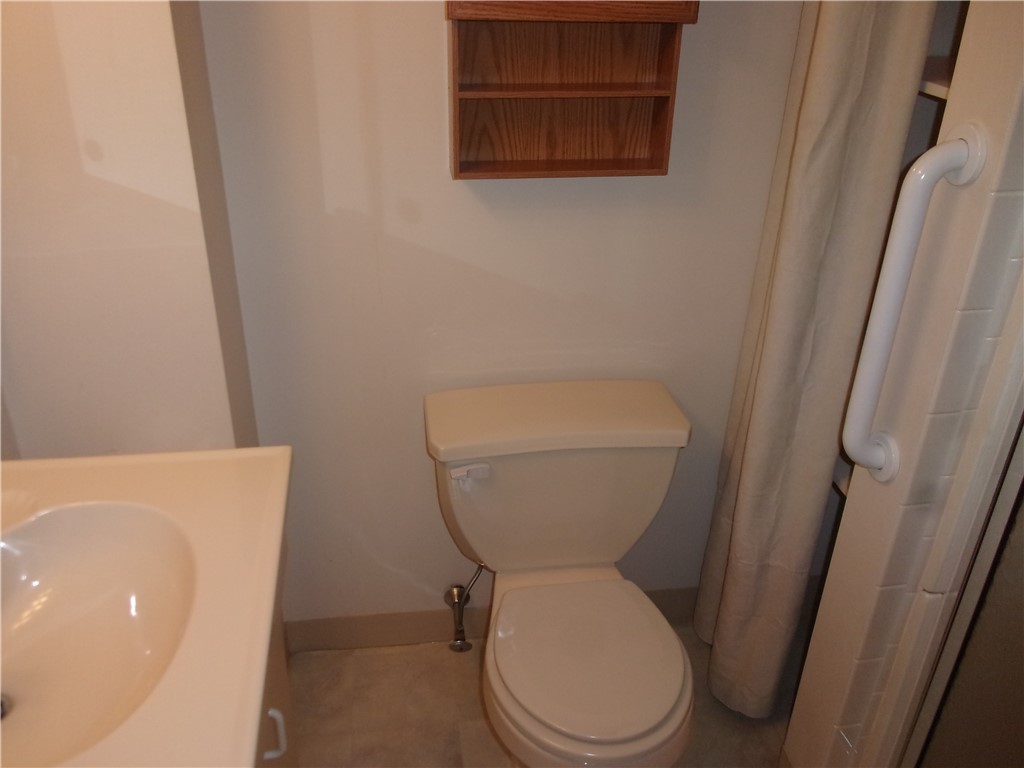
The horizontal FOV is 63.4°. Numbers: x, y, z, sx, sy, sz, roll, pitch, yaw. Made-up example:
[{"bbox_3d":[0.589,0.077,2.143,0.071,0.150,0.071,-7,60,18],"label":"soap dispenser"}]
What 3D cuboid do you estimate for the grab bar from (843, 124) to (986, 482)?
[{"bbox_3d":[0.554,-0.090,1.182,0.072,0.540,0.077,-2,27,-8],"label":"grab bar"}]

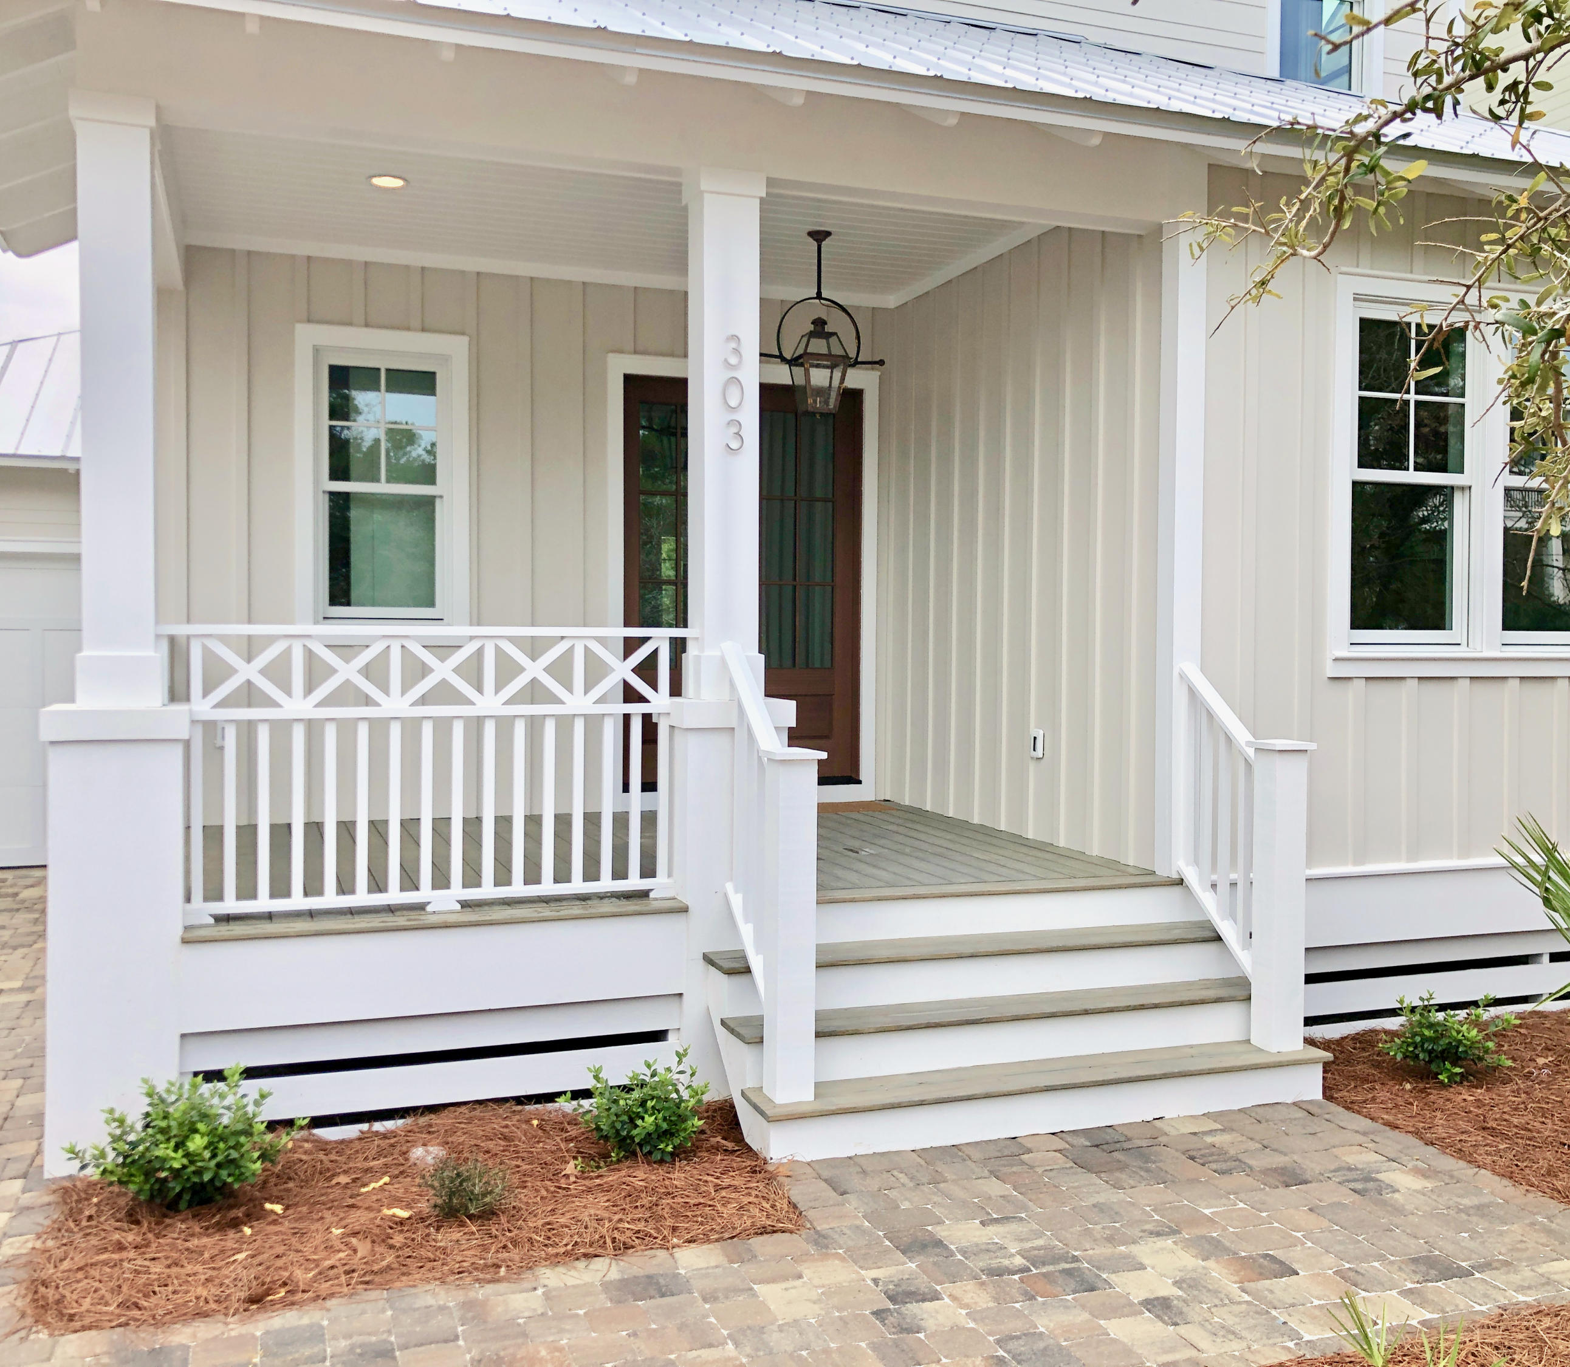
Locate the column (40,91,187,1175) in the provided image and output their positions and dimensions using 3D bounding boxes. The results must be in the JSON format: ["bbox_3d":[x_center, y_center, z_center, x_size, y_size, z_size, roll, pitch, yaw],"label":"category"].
[{"bbox_3d":[-2.302,-0.170,5.115,0.453,3.593,0.453,0,2,-20],"label":"column"}]

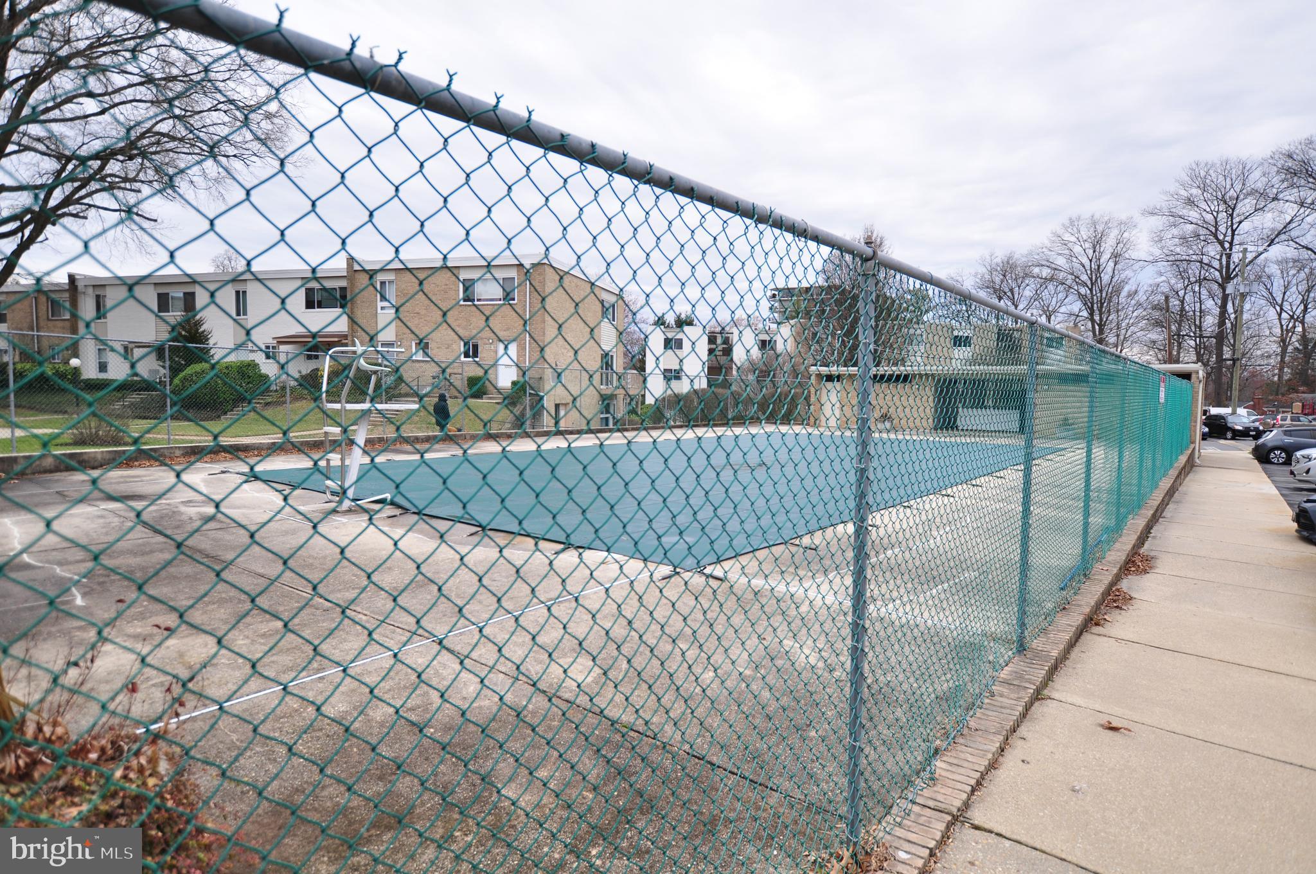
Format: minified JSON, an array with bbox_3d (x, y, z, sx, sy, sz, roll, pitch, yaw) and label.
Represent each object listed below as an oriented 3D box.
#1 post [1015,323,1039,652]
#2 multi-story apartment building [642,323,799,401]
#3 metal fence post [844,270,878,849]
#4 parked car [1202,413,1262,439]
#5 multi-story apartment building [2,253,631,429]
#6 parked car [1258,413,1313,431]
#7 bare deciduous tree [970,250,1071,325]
[{"bbox_3d":[2.267,0.327,4.250,0.048,2.054,0.048,3,4,39],"label":"post"},{"bbox_3d":[5.417,-5.966,68.510,13.752,8.761,11.500,0,3,-2],"label":"multi-story apartment building"},{"bbox_3d":[0.699,0.419,2.371,0.048,2.084,0.048,3,4,39],"label":"metal fence post"},{"bbox_3d":[39.060,-0.690,47.035,1.820,1.660,4.600,1,4,20],"label":"parked car"},{"bbox_3d":[-20.486,-4.535,40.715,35.000,8.300,11.700,1,4,14],"label":"multi-story apartment building"},{"bbox_3d":[50.446,-0.971,55.030,4.500,1.680,1.780,0,3,-4],"label":"parked car"},{"bbox_3d":[40.129,-11.170,77.459,10.300,19.285,10.300,2,4,27],"label":"bare deciduous tree"}]

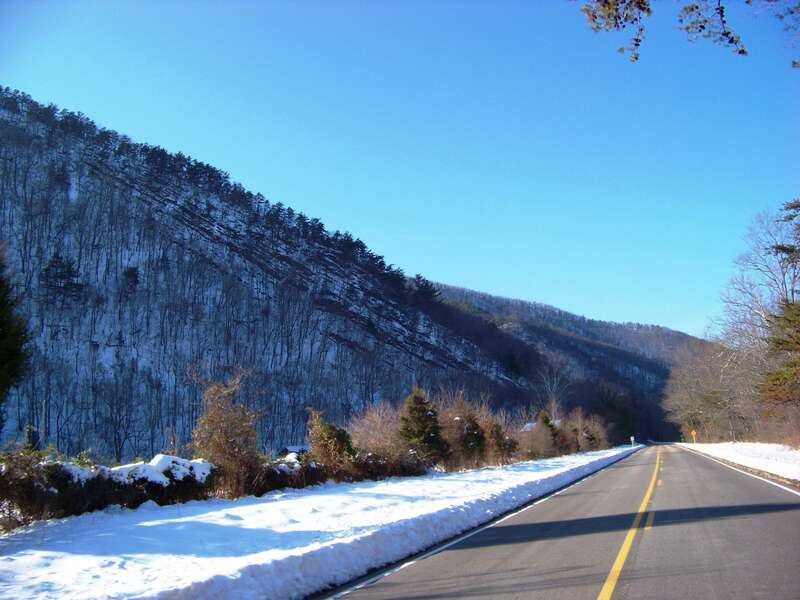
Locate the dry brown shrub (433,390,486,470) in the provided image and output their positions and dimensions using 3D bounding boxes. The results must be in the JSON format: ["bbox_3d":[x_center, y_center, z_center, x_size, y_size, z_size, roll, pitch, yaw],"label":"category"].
[{"bbox_3d":[2.825,6.196,39.500,2.510,3.820,2.510,-2,-10,4],"label":"dry brown shrub"}]

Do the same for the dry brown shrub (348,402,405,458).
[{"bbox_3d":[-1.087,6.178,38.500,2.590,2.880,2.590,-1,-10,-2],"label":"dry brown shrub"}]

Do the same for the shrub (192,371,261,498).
[{"bbox_3d":[-4.338,3.363,20.800,1.650,3.220,1.650,1,-10,-12],"label":"shrub"}]

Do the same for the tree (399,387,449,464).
[{"bbox_3d":[1.102,5.953,39.000,2.300,3.820,2.300,-1,-10,1],"label":"tree"}]

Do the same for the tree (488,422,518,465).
[{"bbox_3d":[6.220,8.624,50.000,1.770,2.540,1.770,-2,-10,7],"label":"tree"}]

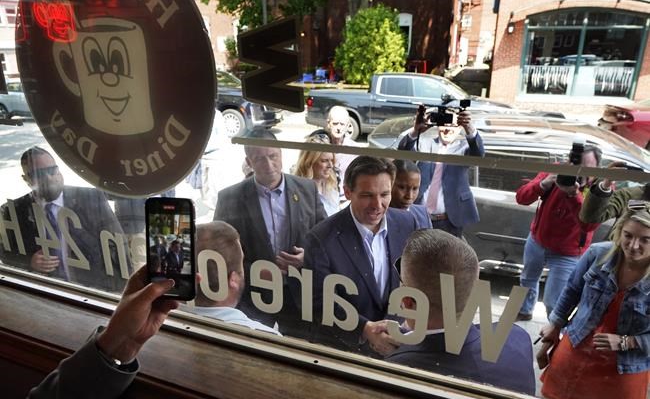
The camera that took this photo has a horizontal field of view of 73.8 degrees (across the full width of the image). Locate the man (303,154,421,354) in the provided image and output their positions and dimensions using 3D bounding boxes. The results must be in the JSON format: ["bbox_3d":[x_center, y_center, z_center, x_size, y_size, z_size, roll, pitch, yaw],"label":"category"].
[{"bbox_3d":[0.160,0.665,2.018,0.580,1.760,0.460,-11,22,-28],"label":"man"}]

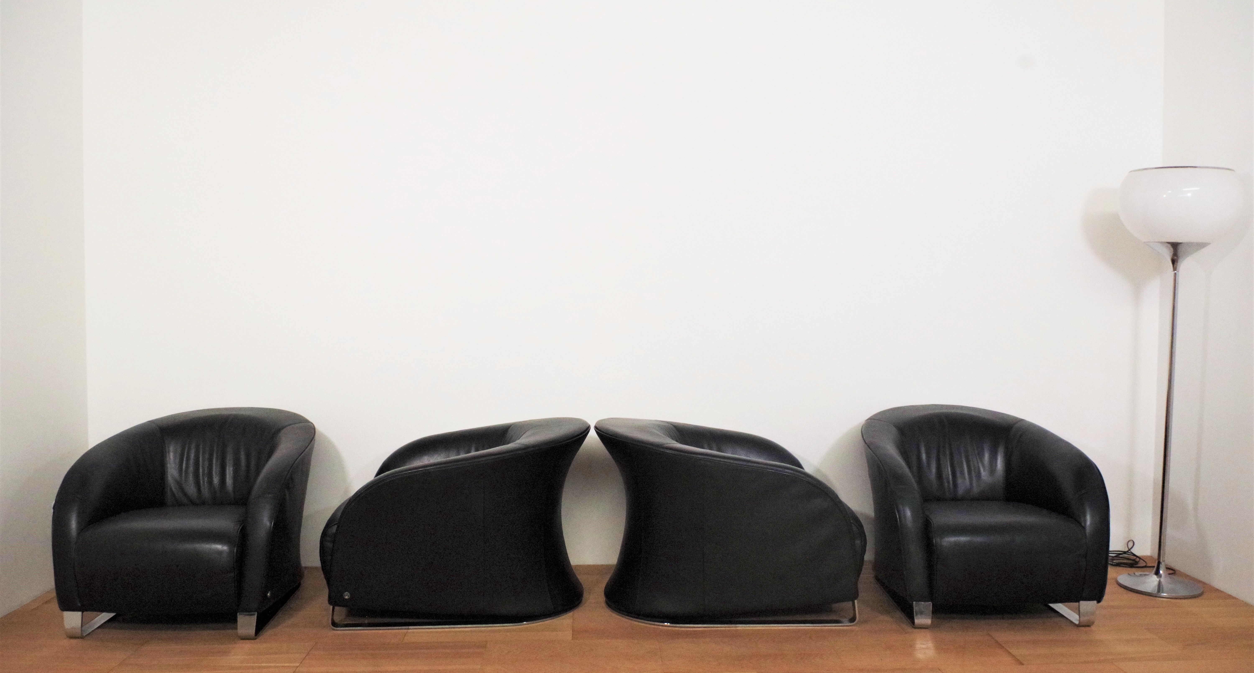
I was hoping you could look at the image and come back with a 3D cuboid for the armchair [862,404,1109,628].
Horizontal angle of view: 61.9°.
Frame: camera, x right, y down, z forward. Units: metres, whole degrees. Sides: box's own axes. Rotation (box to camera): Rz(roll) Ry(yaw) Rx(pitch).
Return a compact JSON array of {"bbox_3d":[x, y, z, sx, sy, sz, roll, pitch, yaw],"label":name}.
[{"bbox_3d":[1.367,0.674,4.165,0.790,0.695,0.985,0,3,1],"label":"armchair"}]

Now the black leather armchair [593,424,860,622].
[{"bbox_3d":[0.371,0.680,4.064,0.985,0.695,0.790,0,3,-3],"label":"black leather armchair"}]

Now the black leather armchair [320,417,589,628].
[{"bbox_3d":[-0.634,0.679,4.071,0.985,0.695,0.790,0,3,-4],"label":"black leather armchair"}]

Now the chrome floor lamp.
[{"bbox_3d":[2.193,0.181,4.194,0.499,1.680,0.499,1,3,0],"label":"chrome floor lamp"}]

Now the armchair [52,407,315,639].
[{"bbox_3d":[-1.647,0.681,4.042,0.790,0.695,0.985,0,3,-3],"label":"armchair"}]

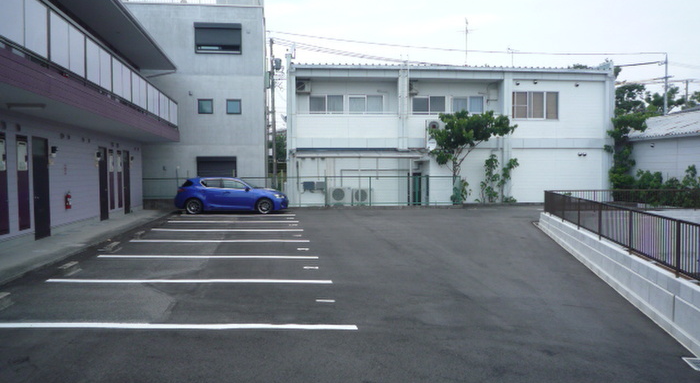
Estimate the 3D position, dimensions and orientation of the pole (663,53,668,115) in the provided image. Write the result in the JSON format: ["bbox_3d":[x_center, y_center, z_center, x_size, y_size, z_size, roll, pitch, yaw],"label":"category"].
[{"bbox_3d":[22.409,-4.851,35.799,0.280,9.700,0.280,-1,2,-7],"label":"pole"}]

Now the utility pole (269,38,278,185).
[{"bbox_3d":[-5.738,-5.833,38.757,0.400,11.700,0.400,-1,2,-7],"label":"utility pole"}]

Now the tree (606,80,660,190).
[{"bbox_3d":[13.894,-2.395,24.680,2.600,5.800,2.600,-1,2,-7],"label":"tree"}]

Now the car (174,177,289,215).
[{"bbox_3d":[-4.594,0.088,19.770,4.330,1.430,1.770,-1,2,-8],"label":"car"}]

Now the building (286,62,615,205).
[{"bbox_3d":[4.457,-2.833,27.932,15.800,6.500,8.500,-1,2,-7],"label":"building"}]

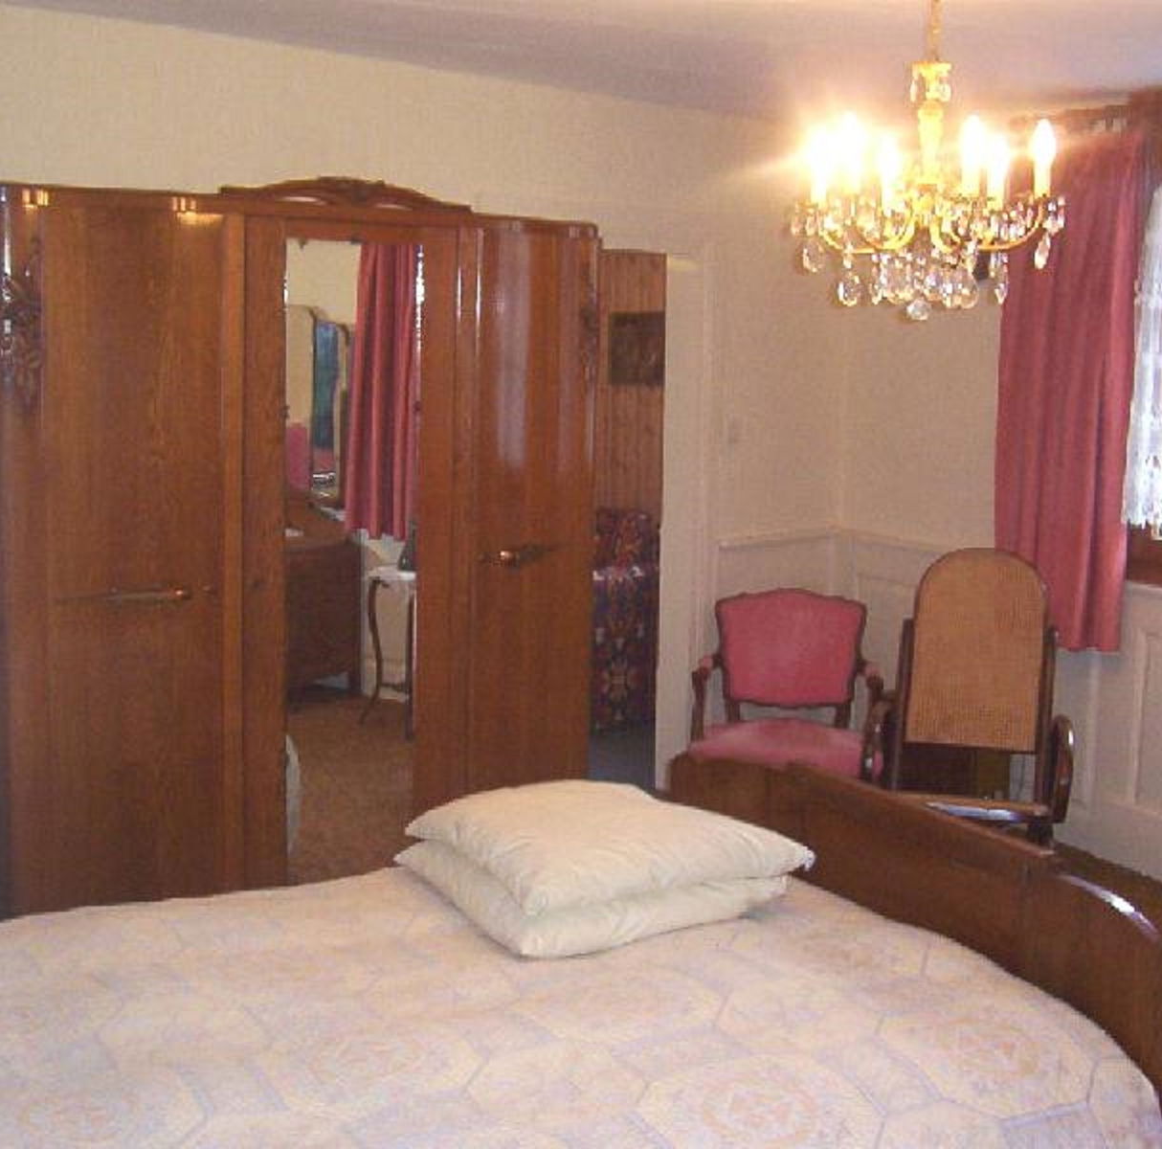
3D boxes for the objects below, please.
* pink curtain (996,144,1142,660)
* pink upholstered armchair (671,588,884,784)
[{"bbox_3d":[1.565,-0.588,5.167,0.120,1.605,0.506,-4,11,-31],"label":"pink curtain"},{"bbox_3d":[0.613,0.524,4.885,0.600,0.885,0.600,3,9,8],"label":"pink upholstered armchair"}]

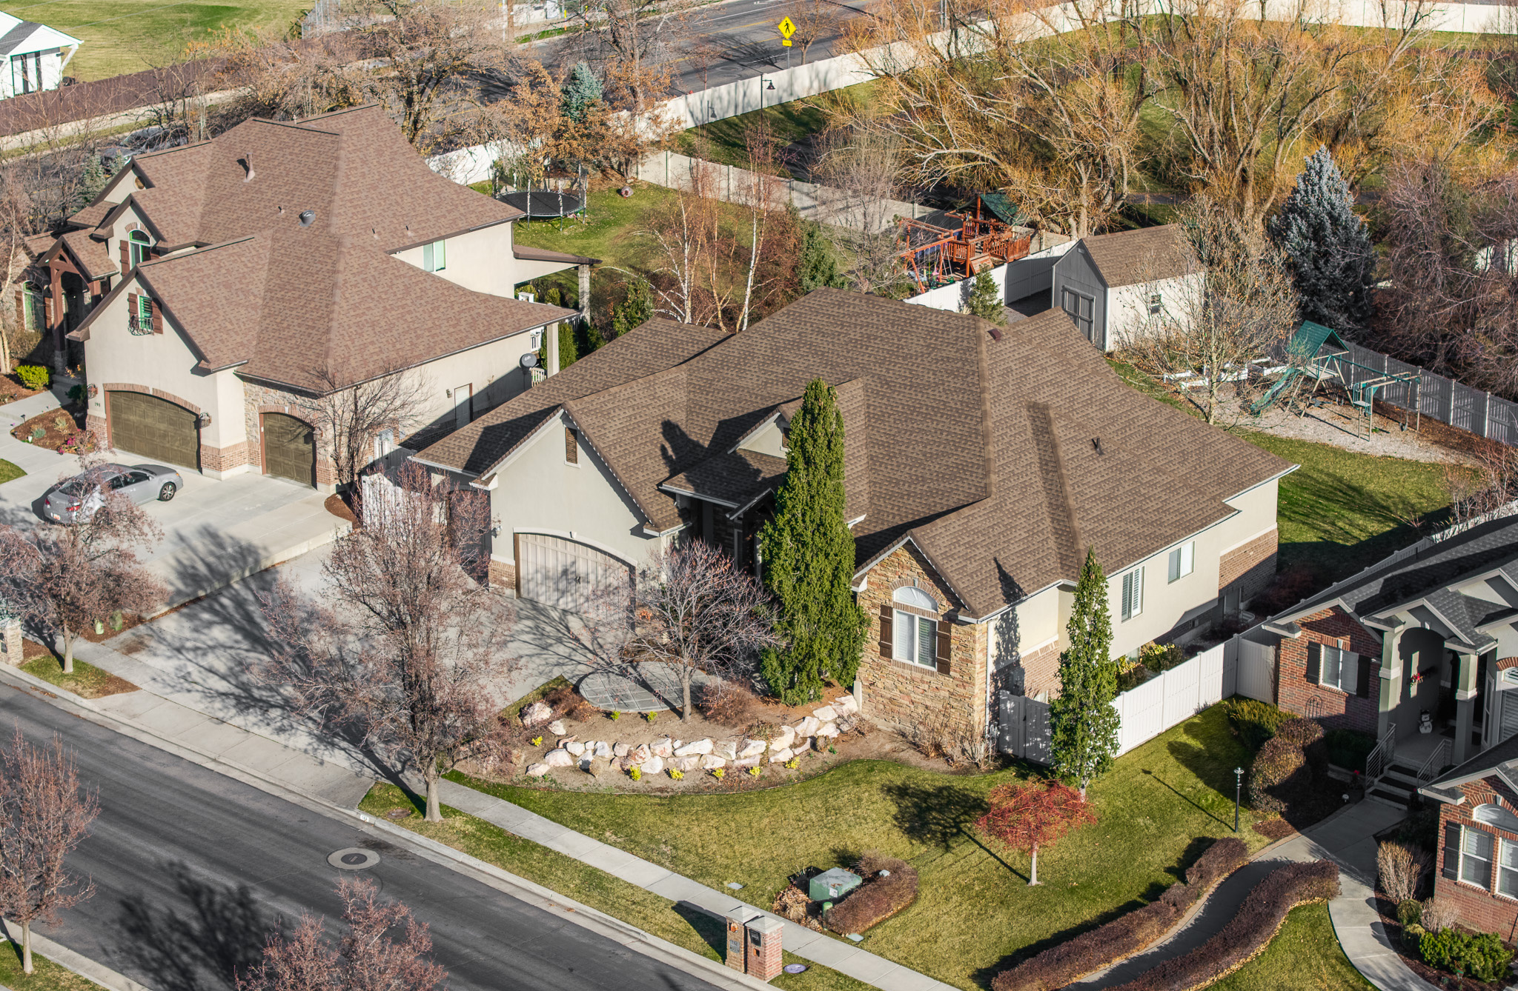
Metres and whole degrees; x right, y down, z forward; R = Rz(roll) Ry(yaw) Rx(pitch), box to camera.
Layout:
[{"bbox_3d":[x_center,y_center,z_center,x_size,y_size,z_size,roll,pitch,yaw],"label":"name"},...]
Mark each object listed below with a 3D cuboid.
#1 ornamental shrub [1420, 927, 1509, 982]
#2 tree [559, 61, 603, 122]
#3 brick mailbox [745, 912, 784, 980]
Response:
[{"bbox_3d":[16.597,10.805,72.081,2.400,0.950,1.300,16,25,40],"label":"ornamental shrub"},{"bbox_3d":[-9.131,-19.841,157.145,2.700,4.853,2.700,0,18,0],"label":"tree"},{"bbox_3d":[0.153,10.931,74.463,0.680,1.530,0.660,17,25,41],"label":"brick mailbox"}]

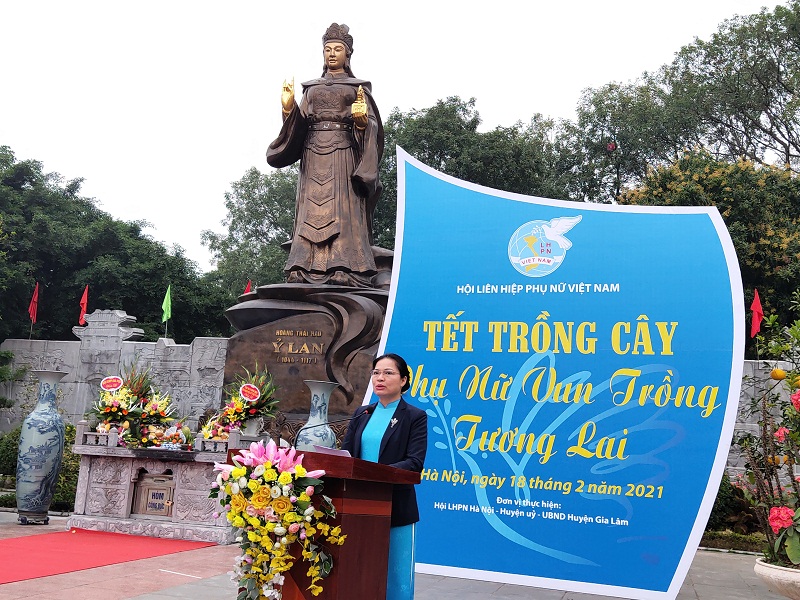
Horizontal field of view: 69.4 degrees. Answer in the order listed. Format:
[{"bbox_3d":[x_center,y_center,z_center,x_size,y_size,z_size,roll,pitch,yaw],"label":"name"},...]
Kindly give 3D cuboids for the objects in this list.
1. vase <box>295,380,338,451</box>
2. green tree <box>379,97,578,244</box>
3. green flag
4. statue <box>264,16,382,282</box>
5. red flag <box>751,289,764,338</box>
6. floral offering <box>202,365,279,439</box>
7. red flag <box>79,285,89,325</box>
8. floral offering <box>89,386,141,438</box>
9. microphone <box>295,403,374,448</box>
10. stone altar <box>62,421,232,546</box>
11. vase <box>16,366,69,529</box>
[{"bbox_3d":[-0.788,1.517,5.553,0.420,1.430,0.420,0,-8,15],"label":"vase"},{"bbox_3d":[2.140,-1.137,16.341,6.000,9.800,5.500,0,-8,15],"label":"green tree"},{"bbox_3d":[-3.475,0.052,8.600,0.180,0.550,0.100,0,-8,15],"label":"green flag"},{"bbox_3d":[-0.961,-2.175,8.368,1.620,3.980,1.200,0,-8,15],"label":"statue"},{"bbox_3d":[4.084,0.154,6.600,0.160,0.560,0.100,0,-8,15],"label":"red flag"},{"bbox_3d":[-1.546,0.984,5.600,0.680,0.700,0.500,0,-8,15],"label":"floral offering"},{"bbox_3d":[-4.875,0.069,8.900,0.170,0.570,0.100,0,-8,15],"label":"red flag"},{"bbox_3d":[-2.866,1.129,5.800,0.500,0.520,0.420,0,-8,15],"label":"floral offering"},{"bbox_3d":[-0.323,0.624,2.850,0.420,0.250,0.060,6,-9,-25],"label":"microphone"},{"bbox_3d":[-2.216,1.726,5.771,1.800,0.980,0.800,0,-8,15],"label":"stone altar"},{"bbox_3d":[-3.563,1.442,5.770,0.450,1.450,0.450,0,-8,15],"label":"vase"}]

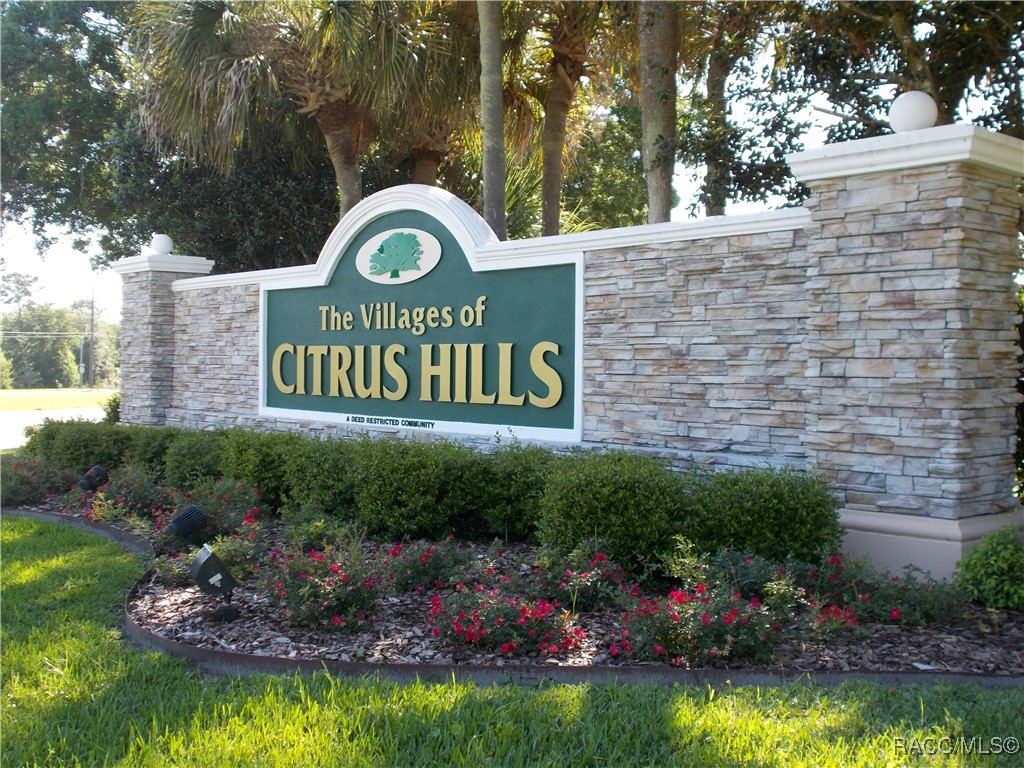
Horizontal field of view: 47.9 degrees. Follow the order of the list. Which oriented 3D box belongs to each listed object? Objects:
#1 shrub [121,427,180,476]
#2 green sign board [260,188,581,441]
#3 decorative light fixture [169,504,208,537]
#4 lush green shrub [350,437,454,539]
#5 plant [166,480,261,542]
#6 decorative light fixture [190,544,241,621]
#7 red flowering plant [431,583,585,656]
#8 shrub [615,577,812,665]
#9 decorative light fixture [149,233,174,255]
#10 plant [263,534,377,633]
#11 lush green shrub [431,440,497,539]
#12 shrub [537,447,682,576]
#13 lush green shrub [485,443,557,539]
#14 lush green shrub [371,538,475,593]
[{"bbox_3d":[-4.039,0.835,12.926,0.850,0.695,0.900,-1,1,-40],"label":"shrub"},{"bbox_3d":[-1.306,-0.870,13.184,0.200,2.693,6.366,-1,1,-40],"label":"green sign board"},{"bbox_3d":[-2.588,1.096,9.200,0.280,0.280,0.220,0,1,-37],"label":"decorative light fixture"},{"bbox_3d":[-0.978,0.918,10.300,0.900,0.800,0.950,0,1,-40],"label":"lush green shrub"},{"bbox_3d":[-2.570,1.069,10.000,0.850,0.480,0.750,0,1,-14],"label":"plant"},{"bbox_3d":[-1.753,1.145,6.800,0.250,0.450,0.200,0,1,-37],"label":"decorative light fixture"},{"bbox_3d":[-0.019,1.231,6.032,0.780,0.303,0.820,-1,1,-40],"label":"red flowering plant"},{"bbox_3d":[1.081,1.200,6.220,0.970,0.410,0.720,1,1,10],"label":"shrub"},{"bbox_3d":[-5.576,-2.230,18.406,0.325,0.330,0.325,-1,1,-40],"label":"decorative light fixture"},{"bbox_3d":[-1.083,1.116,6.454,0.650,0.505,0.650,0,1,0],"label":"plant"},{"bbox_3d":[-0.389,0.875,9.613,0.750,0.775,0.720,-1,1,-40],"label":"lush green shrub"},{"bbox_3d":[0.699,0.899,8.298,1.050,0.786,1.000,0,1,0],"label":"shrub"},{"bbox_3d":[0.121,0.884,9.153,0.780,0.778,0.780,-1,1,-40],"label":"lush green shrub"},{"bbox_3d":[-0.609,1.198,7.850,0.700,0.330,0.620,0,1,-4],"label":"lush green shrub"}]

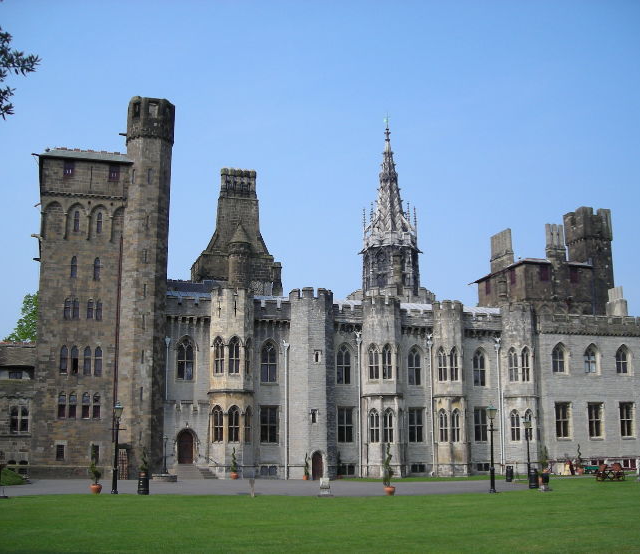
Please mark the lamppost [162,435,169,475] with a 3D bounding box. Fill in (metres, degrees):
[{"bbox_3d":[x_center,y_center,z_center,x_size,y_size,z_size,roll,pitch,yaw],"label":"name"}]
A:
[{"bbox_3d":[-10.340,11.874,54.238,0.500,2.616,0.500,4,-11,-18],"label":"lamppost"}]

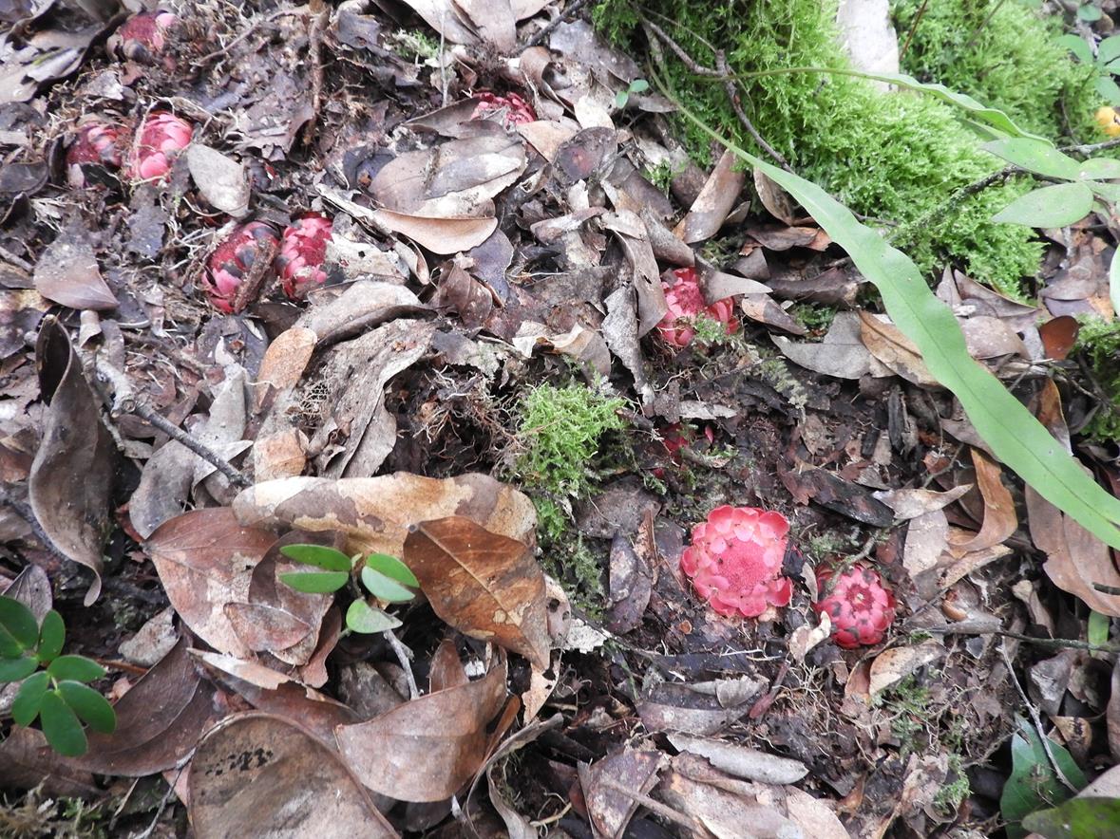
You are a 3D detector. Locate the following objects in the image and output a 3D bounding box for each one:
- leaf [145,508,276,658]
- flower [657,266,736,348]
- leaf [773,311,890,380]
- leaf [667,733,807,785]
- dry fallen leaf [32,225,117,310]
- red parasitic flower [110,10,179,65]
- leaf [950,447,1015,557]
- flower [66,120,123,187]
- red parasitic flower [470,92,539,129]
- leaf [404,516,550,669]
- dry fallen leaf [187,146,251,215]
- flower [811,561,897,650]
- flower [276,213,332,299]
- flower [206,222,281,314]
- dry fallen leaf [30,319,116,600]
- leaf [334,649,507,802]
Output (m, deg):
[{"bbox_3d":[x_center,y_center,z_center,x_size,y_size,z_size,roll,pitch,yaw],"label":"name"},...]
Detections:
[{"bbox_3d":[-0.174,0.081,0.411,0.098,0.017,0.062,36,66,19],"label":"leaf"},{"bbox_3d":[0.088,-0.073,0.502,0.053,0.038,0.053,-5,69,7],"label":"flower"},{"bbox_3d":[0.171,-0.046,0.488,0.075,0.014,0.047,14,66,6],"label":"leaf"},{"bbox_3d":[0.083,0.157,0.362,0.065,0.012,0.015,12,58,8],"label":"leaf"},{"bbox_3d":[-0.354,-0.107,0.565,0.103,0.016,0.050,39,65,22],"label":"dry fallen leaf"},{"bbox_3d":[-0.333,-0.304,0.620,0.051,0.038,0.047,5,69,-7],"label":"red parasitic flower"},{"bbox_3d":[0.240,0.046,0.438,0.033,0.022,0.064,14,63,7],"label":"leaf"},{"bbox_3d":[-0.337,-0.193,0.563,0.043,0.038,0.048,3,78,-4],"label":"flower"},{"bbox_3d":[-0.043,-0.231,0.588,0.048,0.033,0.042,0,63,0],"label":"red parasitic flower"},{"bbox_3d":[-0.039,0.085,0.396,0.103,0.022,0.052,41,71,18],"label":"leaf"},{"bbox_3d":[-0.240,-0.168,0.544,0.037,0.013,0.066,-37,70,-13],"label":"dry fallen leaf"},{"bbox_3d":[0.157,0.100,0.413,0.045,0.037,0.046,-7,64,10],"label":"flower"},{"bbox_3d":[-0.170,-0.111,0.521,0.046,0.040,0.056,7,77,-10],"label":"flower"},{"bbox_3d":[-0.211,-0.101,0.516,0.043,0.037,0.055,29,82,22],"label":"flower"},{"bbox_3d":[-0.276,0.021,0.437,0.042,0.036,0.165,-21,65,-10],"label":"dry fallen leaf"},{"bbox_3d":[-0.063,0.145,0.356,0.078,0.030,0.053,-7,72,-2],"label":"leaf"}]

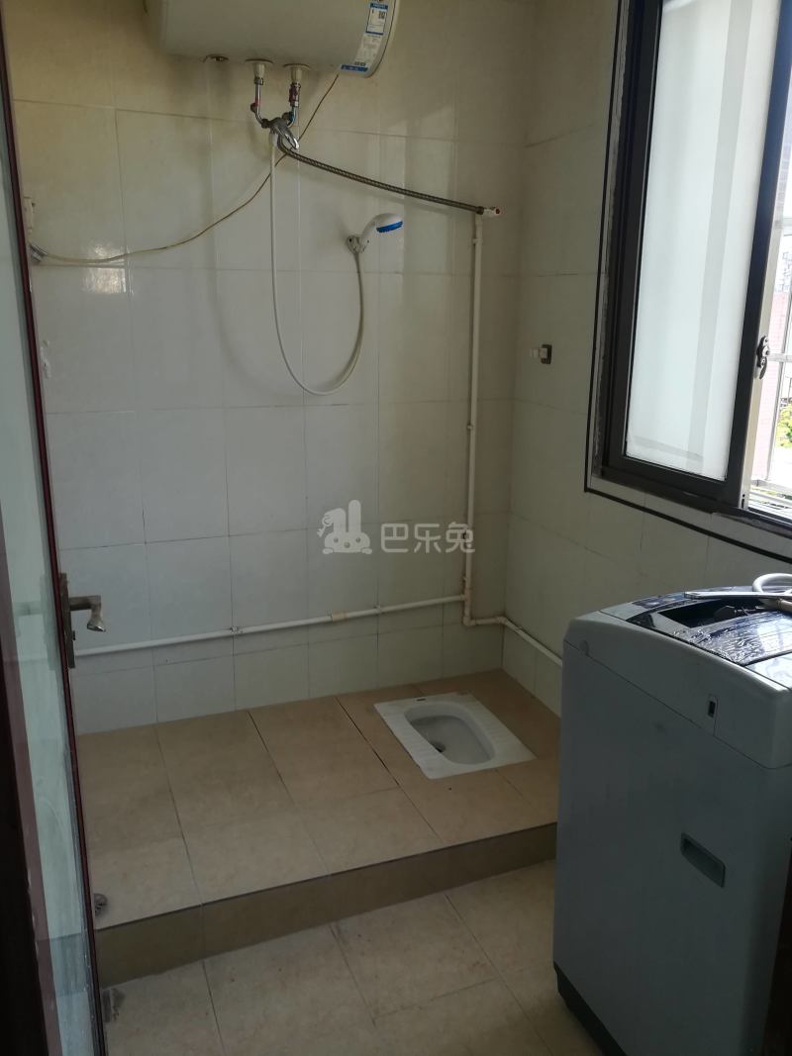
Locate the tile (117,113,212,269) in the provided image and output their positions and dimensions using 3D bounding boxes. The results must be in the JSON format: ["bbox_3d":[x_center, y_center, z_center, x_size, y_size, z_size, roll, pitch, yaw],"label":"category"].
[{"bbox_3d":[-0.637,-0.935,2.213,0.251,0.399,0.010,-5,15,-21],"label":"tile"}]

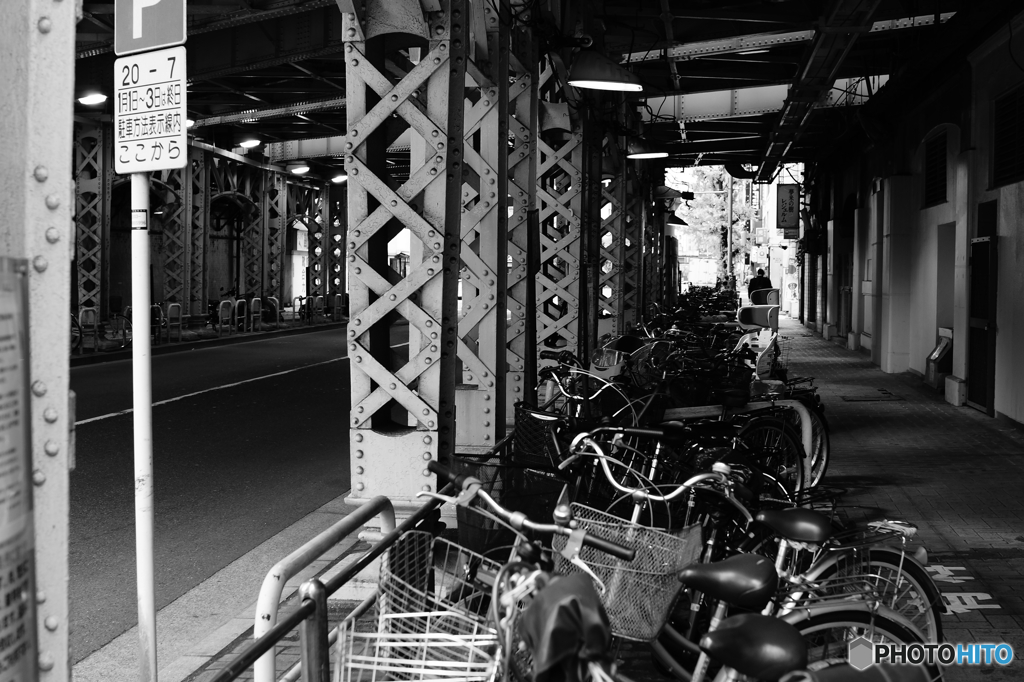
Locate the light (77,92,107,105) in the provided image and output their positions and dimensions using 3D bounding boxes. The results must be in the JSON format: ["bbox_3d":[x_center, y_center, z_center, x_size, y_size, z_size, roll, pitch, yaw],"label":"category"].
[{"bbox_3d":[-7.377,-4.273,22.500,0.460,0.200,0.400,0,3,8],"label":"light"}]

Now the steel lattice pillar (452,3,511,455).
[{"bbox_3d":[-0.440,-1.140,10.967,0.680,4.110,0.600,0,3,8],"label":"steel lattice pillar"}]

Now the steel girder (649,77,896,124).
[{"bbox_3d":[4.215,-4.087,21.700,4.700,0.480,0.280,2,4,34],"label":"steel girder"}]

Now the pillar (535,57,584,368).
[{"bbox_3d":[0.666,-1.672,17.256,0.570,4.470,0.600,0,3,8],"label":"pillar"}]

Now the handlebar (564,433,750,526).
[{"bbox_3d":[0.477,0.422,4.080,0.570,0.170,0.240,15,9,26],"label":"handlebar"}]

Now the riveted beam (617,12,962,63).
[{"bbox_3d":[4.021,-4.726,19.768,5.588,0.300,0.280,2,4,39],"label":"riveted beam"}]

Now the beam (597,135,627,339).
[{"bbox_3d":[2.102,-2.234,27.564,0.560,4.570,0.620,0,3,8],"label":"beam"}]

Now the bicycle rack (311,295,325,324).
[{"bbox_3d":[-5.783,-0.935,38.600,0.060,0.820,0.720,0,3,8],"label":"bicycle rack"}]

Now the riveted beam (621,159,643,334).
[{"bbox_3d":[2.606,-2.115,28.747,0.500,3.900,0.500,0,3,8],"label":"riveted beam"}]

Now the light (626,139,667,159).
[{"bbox_3d":[1.997,-2.858,19.000,0.590,0.300,0.500,0,3,8],"label":"light"}]

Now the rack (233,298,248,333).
[{"bbox_3d":[-6.749,-0.598,31.900,0.060,0.820,0.720,0,3,8],"label":"rack"}]

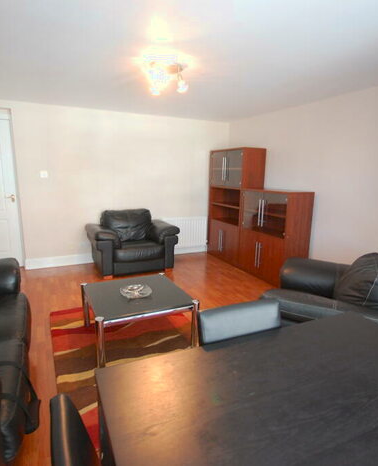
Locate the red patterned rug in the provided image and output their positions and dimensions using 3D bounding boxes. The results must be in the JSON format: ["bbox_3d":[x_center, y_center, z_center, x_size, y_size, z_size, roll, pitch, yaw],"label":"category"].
[{"bbox_3d":[-0.430,0.921,2.365,1.200,0.016,1.750,-5,13,-27],"label":"red patterned rug"}]

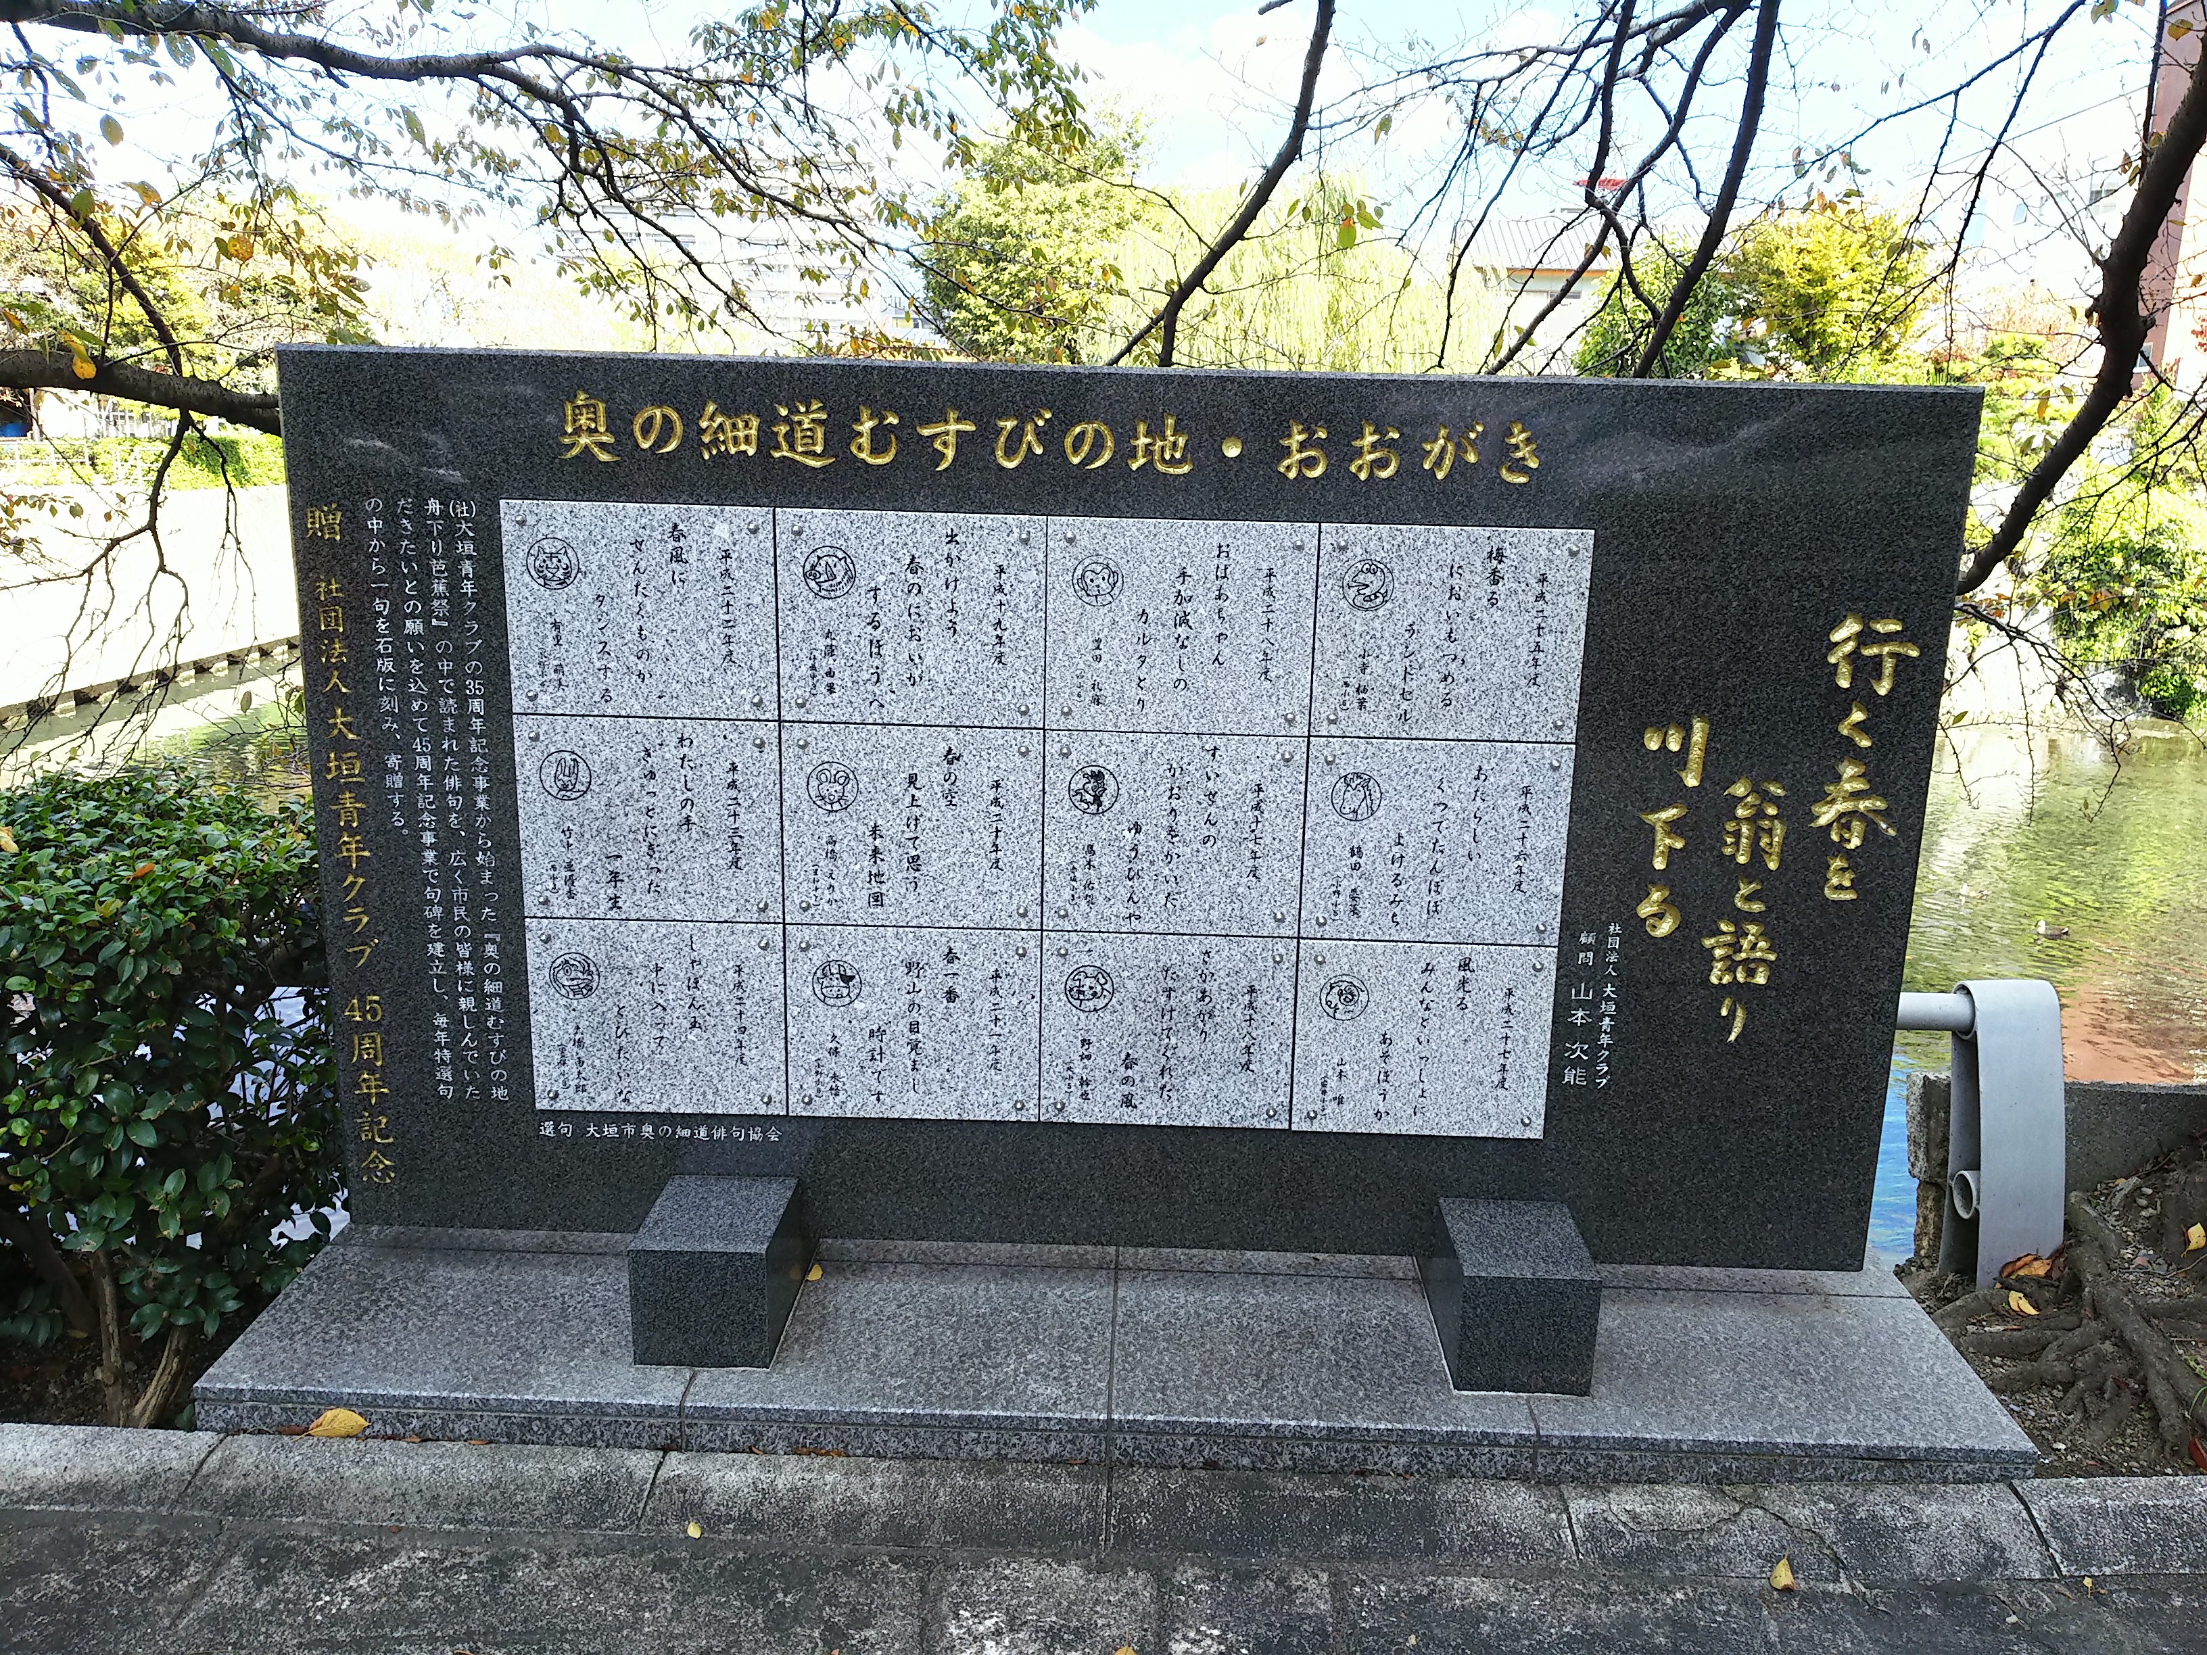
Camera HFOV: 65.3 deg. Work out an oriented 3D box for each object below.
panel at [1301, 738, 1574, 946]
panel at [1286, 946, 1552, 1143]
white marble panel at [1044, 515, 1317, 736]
[{"bbox_3d":[0.478,0.021,2.481,0.373,0.296,0.020,2,13,1],"label":"panel"},{"bbox_3d":[0.471,0.313,2.551,0.373,0.296,0.020,2,13,1],"label":"panel"},{"bbox_3d":[0.114,-0.293,2.522,0.391,0.309,0.020,2,14,0],"label":"white marble panel"}]

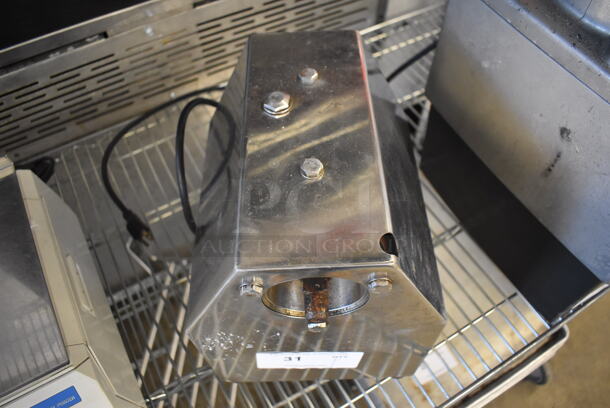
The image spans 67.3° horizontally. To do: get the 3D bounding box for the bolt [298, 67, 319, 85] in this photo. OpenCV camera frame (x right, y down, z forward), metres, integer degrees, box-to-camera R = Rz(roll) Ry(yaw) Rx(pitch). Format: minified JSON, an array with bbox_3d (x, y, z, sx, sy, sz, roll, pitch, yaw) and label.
[{"bbox_3d":[0.003,-0.103,0.367,0.015,0.005,0.015,-2,56,0],"label":"bolt"}]

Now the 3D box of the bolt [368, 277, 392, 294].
[{"bbox_3d":[0.050,0.055,0.301,0.015,0.015,0.005,-2,56,0],"label":"bolt"}]

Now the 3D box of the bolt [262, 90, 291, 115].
[{"bbox_3d":[-0.021,-0.076,0.348,0.021,0.009,0.021,-2,56,0],"label":"bolt"}]

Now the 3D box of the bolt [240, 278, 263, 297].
[{"bbox_3d":[-0.035,0.057,0.299,0.015,0.015,0.005,-2,56,0],"label":"bolt"}]

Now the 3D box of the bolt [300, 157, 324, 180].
[{"bbox_3d":[0.005,-0.025,0.315,0.015,0.006,0.015,-2,56,0],"label":"bolt"}]

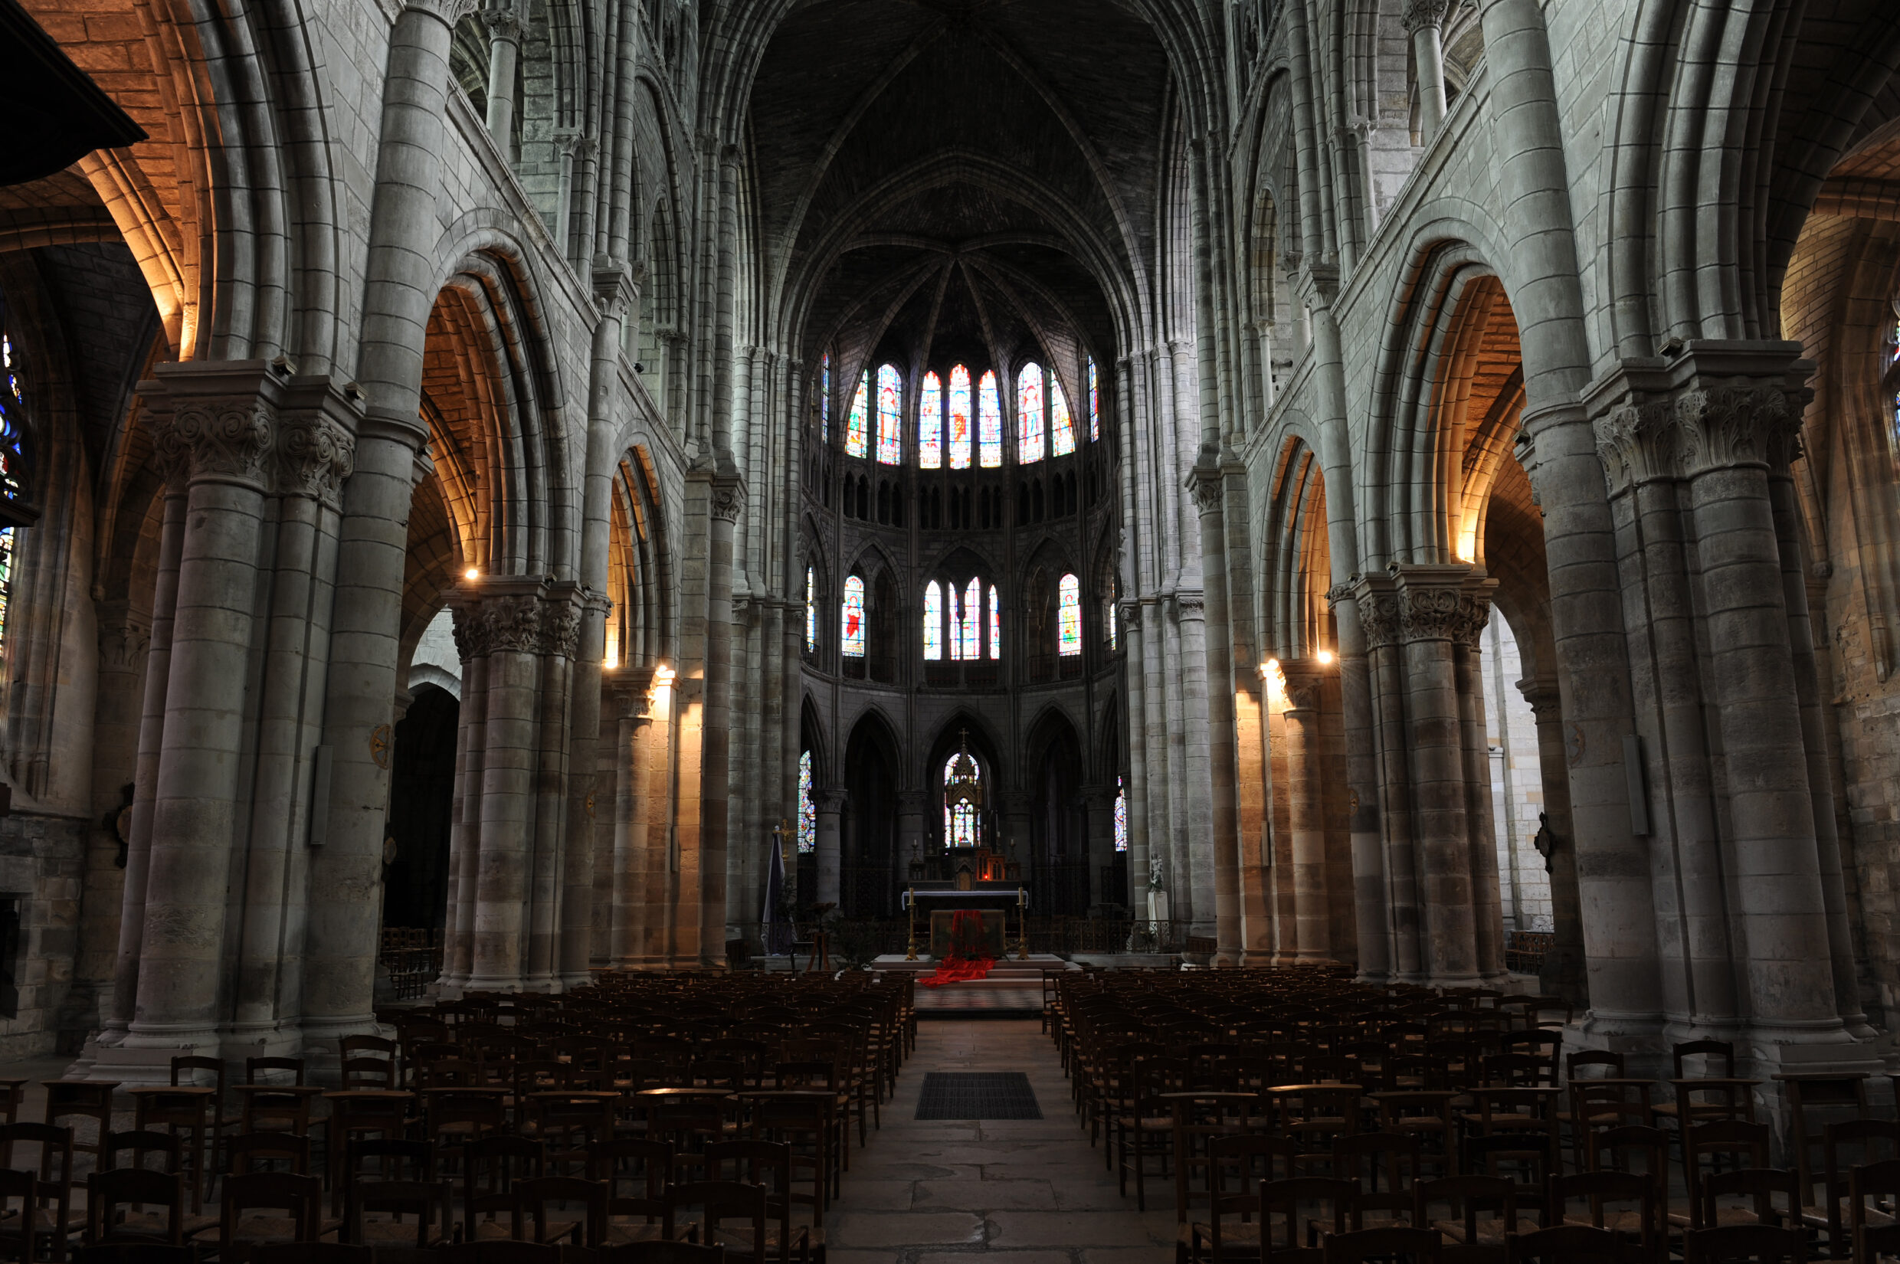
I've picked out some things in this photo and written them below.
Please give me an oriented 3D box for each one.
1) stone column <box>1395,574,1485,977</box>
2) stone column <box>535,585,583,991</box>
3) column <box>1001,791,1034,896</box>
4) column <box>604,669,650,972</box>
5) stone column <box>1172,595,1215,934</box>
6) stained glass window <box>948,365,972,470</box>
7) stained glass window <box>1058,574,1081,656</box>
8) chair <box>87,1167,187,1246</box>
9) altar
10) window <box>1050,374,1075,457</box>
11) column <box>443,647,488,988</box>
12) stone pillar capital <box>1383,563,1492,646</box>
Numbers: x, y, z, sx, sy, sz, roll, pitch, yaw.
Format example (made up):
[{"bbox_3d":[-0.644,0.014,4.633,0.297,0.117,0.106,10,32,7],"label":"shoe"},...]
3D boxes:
[{"bbox_3d":[6.232,1.794,16.289,0.820,5.250,0.820,0,-12,1],"label":"stone column"},{"bbox_3d":[-5.241,1.991,16.786,0.470,5.270,0.470,0,-12,1],"label":"stone column"},{"bbox_3d":[2.304,7.506,42.959,1.050,4.268,1.050,0,-11,0],"label":"column"},{"bbox_3d":[-5.724,3.323,22.901,0.740,5.300,0.740,0,-12,1],"label":"column"},{"bbox_3d":[7.053,3.650,35.922,1.000,9.600,1.000,0,-12,1],"label":"stone column"},{"bbox_3d":[0.330,-7.364,43.364,0.820,3.860,0.200,-1,-12,1],"label":"stained glass window"},{"bbox_3d":[4.654,-0.709,49.157,1.000,3.300,0.250,-7,-14,29],"label":"stained glass window"},{"bbox_3d":[-2.843,2.367,4.531,0.430,0.870,0.460,0,-12,1],"label":"chair"},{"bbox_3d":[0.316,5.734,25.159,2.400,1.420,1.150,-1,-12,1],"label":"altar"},{"bbox_3d":[4.134,-8.063,45.940,0.950,3.430,0.200,-7,-13,30],"label":"window"},{"bbox_3d":[-5.976,2.268,15.790,0.320,4.200,0.320,-1,-12,1],"label":"column"},{"bbox_3d":[6.163,-0.304,16.117,1.080,0.980,0.920,-1,-12,1],"label":"stone pillar capital"}]

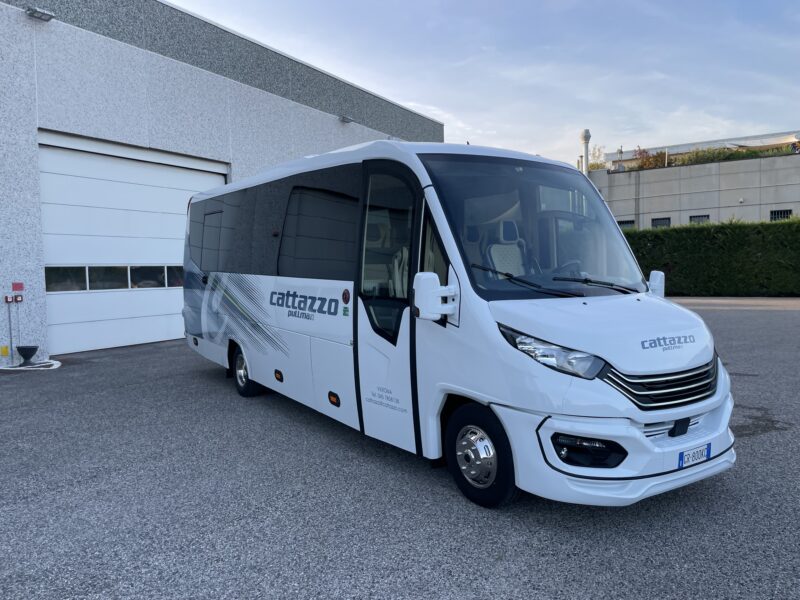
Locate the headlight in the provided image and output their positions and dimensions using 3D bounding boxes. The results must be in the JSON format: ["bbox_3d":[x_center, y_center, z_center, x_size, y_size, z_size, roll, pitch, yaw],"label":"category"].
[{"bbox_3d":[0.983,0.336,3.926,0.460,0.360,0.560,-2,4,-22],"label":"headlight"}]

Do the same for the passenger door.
[{"bbox_3d":[-0.088,0.020,4.871,0.150,2.320,0.900,-3,5,-34],"label":"passenger door"}]

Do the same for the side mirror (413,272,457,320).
[{"bbox_3d":[0.225,-0.052,4.097,0.330,0.330,0.170,-3,5,-34],"label":"side mirror"}]

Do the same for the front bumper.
[{"bbox_3d":[1.734,0.918,4.214,2.090,0.520,0.830,-3,5,-34],"label":"front bumper"}]

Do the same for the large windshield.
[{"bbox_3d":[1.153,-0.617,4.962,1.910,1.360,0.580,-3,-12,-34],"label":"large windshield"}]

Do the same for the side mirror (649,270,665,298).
[{"bbox_3d":[2.342,-0.149,5.542,0.280,0.330,0.170,-3,5,-34],"label":"side mirror"}]

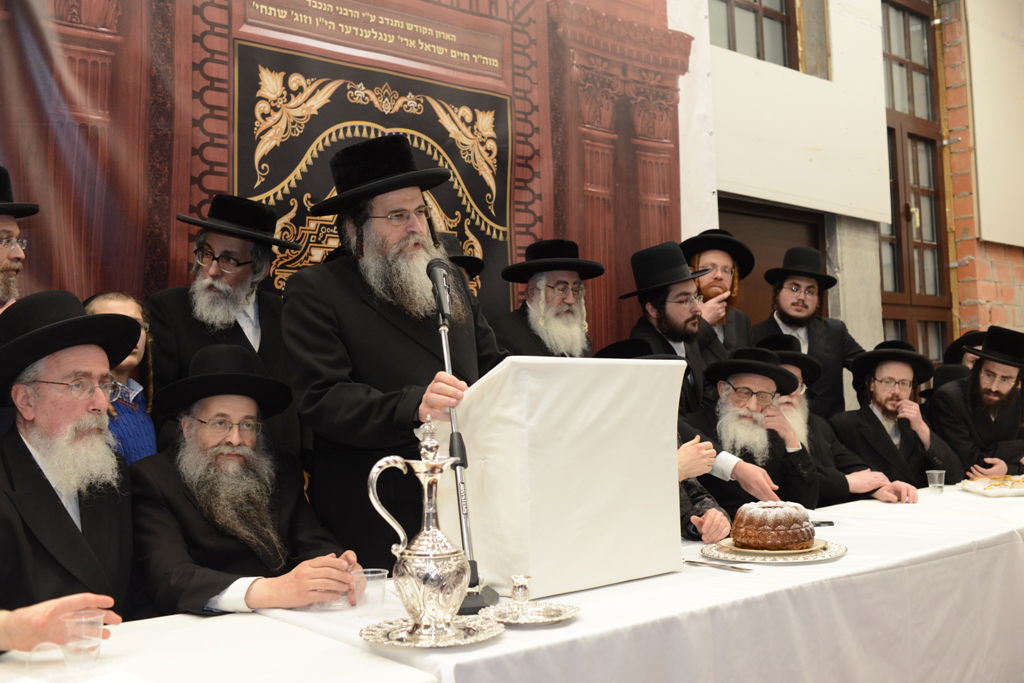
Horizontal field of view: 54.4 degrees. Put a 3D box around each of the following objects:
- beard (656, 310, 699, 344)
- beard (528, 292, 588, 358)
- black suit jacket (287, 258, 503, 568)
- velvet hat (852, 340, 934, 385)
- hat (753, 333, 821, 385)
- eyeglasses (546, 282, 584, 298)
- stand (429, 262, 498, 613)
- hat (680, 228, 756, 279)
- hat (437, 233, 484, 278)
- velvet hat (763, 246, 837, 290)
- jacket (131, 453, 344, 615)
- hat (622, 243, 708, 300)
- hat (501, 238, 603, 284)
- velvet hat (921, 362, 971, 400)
[{"bbox_3d":[0.612,-0.052,3.680,0.105,0.120,0.125,-5,-1,41],"label":"beard"},{"bbox_3d":[0.158,-0.055,3.450,0.180,0.235,0.150,2,-5,-33],"label":"beard"},{"bbox_3d":[-0.298,0.275,2.480,0.530,1.000,0.380,3,-6,-42],"label":"black suit jacket"},{"bbox_3d":[1.452,0.084,3.800,0.320,0.115,0.345,-2,-21,9],"label":"velvet hat"},{"bbox_3d":[0.976,0.073,3.620,0.320,0.115,0.345,-2,-19,12],"label":"hat"},{"bbox_3d":[0.171,-0.179,3.500,0.140,0.045,0.140,2,3,-33],"label":"eyeglasses"},{"bbox_3d":[-0.104,0.206,2.140,0.120,0.740,0.160,2,-5,-37],"label":"stand"},{"bbox_3d":[0.902,-0.389,4.350,0.335,0.115,0.370,17,-25,2],"label":"hat"},{"bbox_3d":[-0.273,-0.319,3.650,0.340,0.120,0.370,-1,-17,-8],"label":"hat"},{"bbox_3d":[1.250,-0.317,4.320,0.315,0.132,0.335,3,-6,8],"label":"velvet hat"},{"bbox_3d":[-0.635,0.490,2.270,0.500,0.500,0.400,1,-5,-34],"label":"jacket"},{"bbox_3d":[0.555,-0.280,3.720,0.355,0.145,0.325,-17,1,0],"label":"hat"},{"bbox_3d":[0.148,-0.292,3.550,0.350,0.120,0.380,-1,-9,0],"label":"hat"},{"bbox_3d":[2.129,0.193,4.800,0.330,0.135,0.370,-4,-11,35],"label":"velvet hat"}]

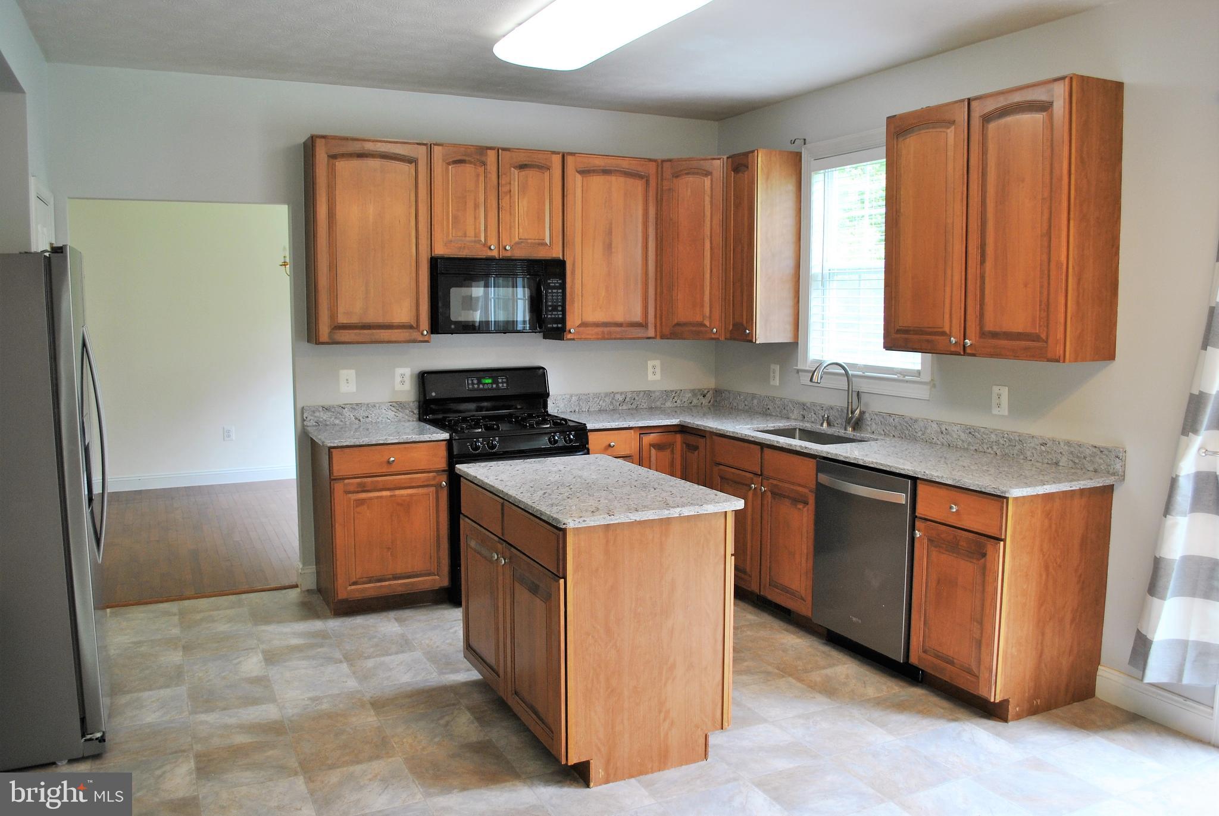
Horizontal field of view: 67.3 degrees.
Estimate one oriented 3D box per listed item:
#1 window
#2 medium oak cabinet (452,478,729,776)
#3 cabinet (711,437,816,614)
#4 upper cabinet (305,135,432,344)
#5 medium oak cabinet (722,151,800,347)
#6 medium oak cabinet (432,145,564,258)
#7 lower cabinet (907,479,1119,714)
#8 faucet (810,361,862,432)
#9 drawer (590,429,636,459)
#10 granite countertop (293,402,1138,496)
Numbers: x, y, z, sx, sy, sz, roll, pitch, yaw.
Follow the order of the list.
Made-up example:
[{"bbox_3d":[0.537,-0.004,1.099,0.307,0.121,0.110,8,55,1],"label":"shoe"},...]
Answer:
[{"bbox_3d":[1.335,-0.748,4.765,0.100,1.332,1.020,-3,7,-26],"label":"window"},{"bbox_3d":[-0.096,0.746,3.499,0.637,0.868,1.057,-3,7,-26],"label":"medium oak cabinet"},{"bbox_3d":[1.032,0.587,4.824,0.625,0.854,0.918,-3,7,-26],"label":"cabinet"},{"bbox_3d":[-1.280,-0.872,4.867,0.605,1.052,0.322,-3,7,-26],"label":"upper cabinet"},{"bbox_3d":[0.884,-0.919,5.296,0.325,1.064,0.314,-3,7,-26],"label":"medium oak cabinet"},{"bbox_3d":[-0.667,-1.134,5.138,0.769,0.602,0.325,-3,7,-26],"label":"medium oak cabinet"},{"bbox_3d":[1.590,0.721,3.666,0.622,0.880,0.450,-3,7,-26],"label":"lower cabinet"},{"bbox_3d":[1.171,-0.054,4.718,0.295,0.376,0.125,-3,7,-26],"label":"faucet"},{"bbox_3d":[-0.096,0.173,5.328,0.277,0.149,0.500,-3,7,-26],"label":"drawer"},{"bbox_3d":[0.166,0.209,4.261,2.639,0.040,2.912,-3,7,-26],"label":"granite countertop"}]

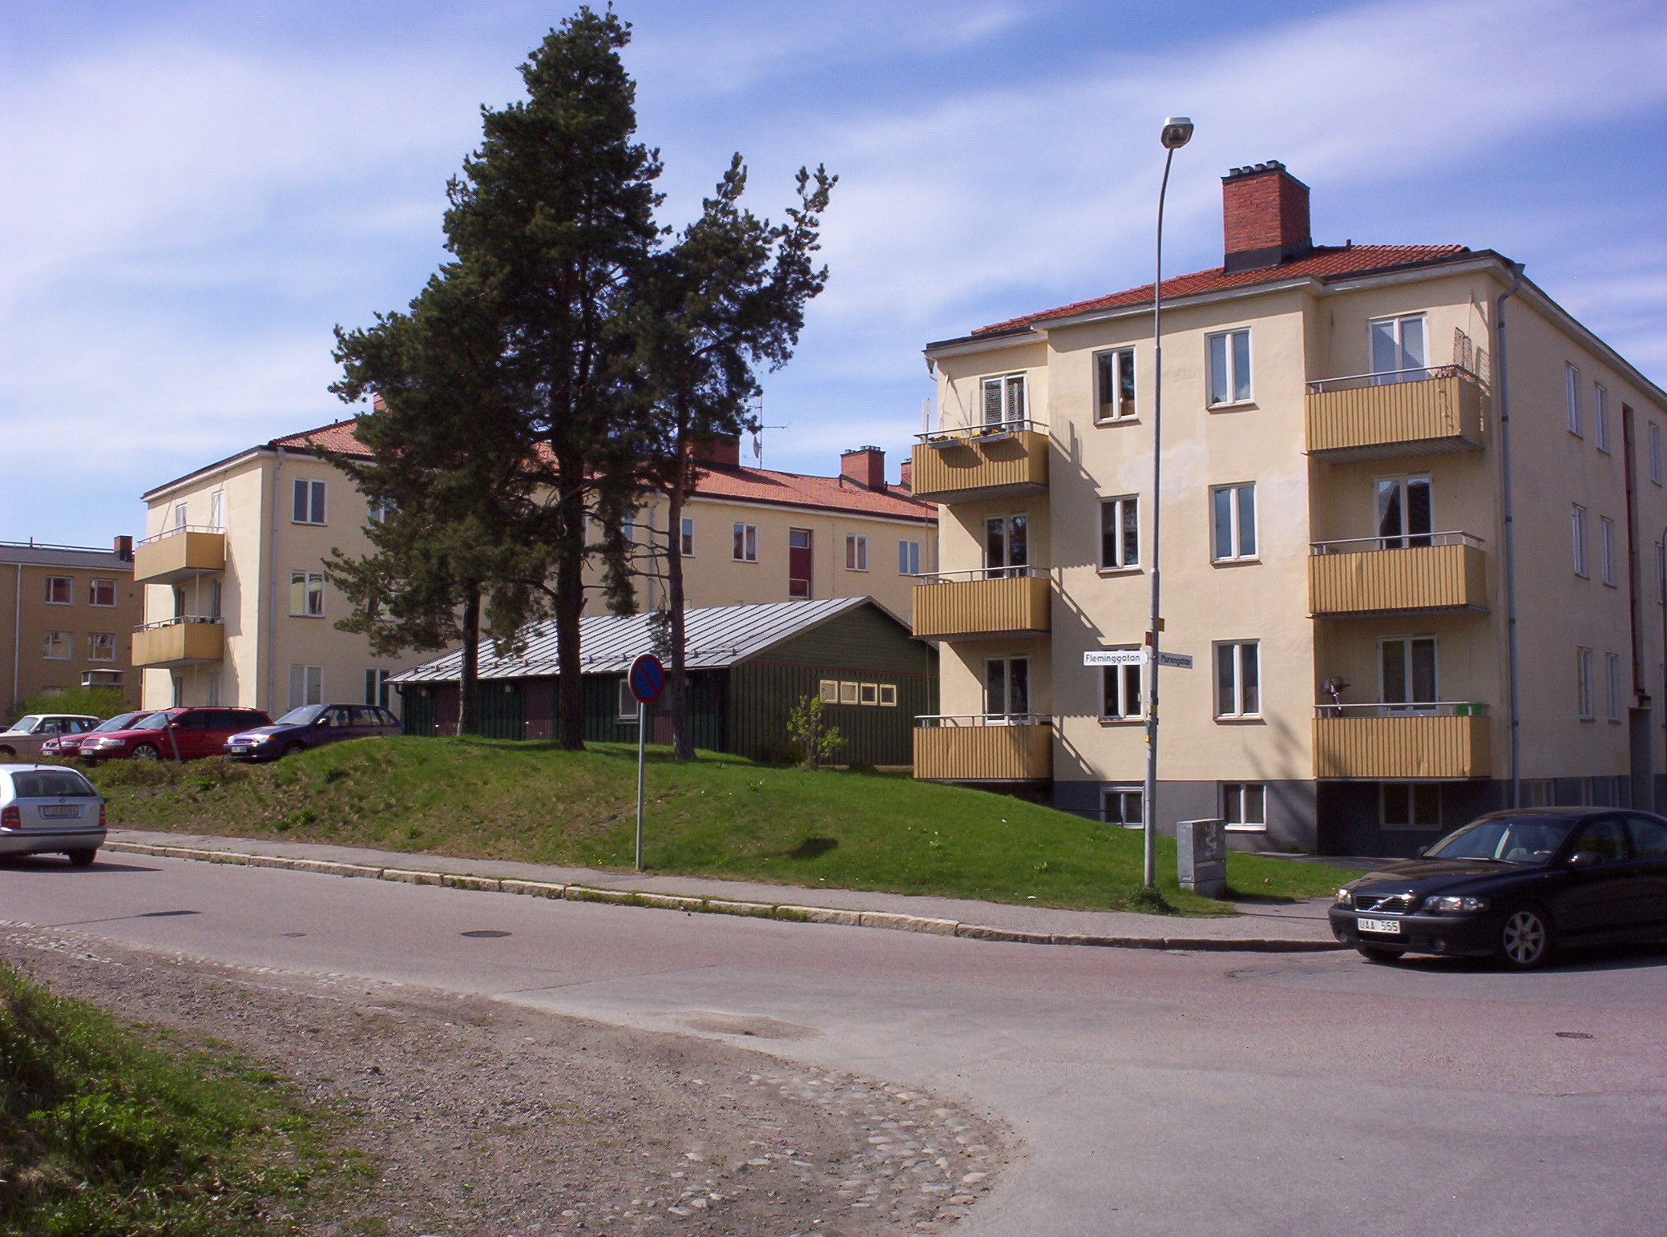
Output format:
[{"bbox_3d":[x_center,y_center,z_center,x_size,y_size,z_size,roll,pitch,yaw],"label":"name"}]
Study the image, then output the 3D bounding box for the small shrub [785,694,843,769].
[{"bbox_3d":[-0.412,2.416,36.426,1.291,1.562,1.250,0,-5,0],"label":"small shrub"}]

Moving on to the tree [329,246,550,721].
[{"bbox_3d":[-7.289,-2.246,31.800,4.052,8.955,3.900,0,-5,0],"label":"tree"}]

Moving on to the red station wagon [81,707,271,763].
[{"bbox_3d":[-15.983,3.016,42.697,1.770,1.450,4.600,-3,-6,34],"label":"red station wagon"}]

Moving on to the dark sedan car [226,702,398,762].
[{"bbox_3d":[-12.617,2.806,42.113,1.690,1.470,4.350,-3,-6,30],"label":"dark sedan car"}]

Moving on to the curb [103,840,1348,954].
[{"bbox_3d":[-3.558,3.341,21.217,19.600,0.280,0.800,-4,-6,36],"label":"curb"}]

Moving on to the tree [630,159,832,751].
[{"bbox_3d":[-1.684,-2.751,28.632,3.432,10.111,3.400,0,-5,0],"label":"tree"}]

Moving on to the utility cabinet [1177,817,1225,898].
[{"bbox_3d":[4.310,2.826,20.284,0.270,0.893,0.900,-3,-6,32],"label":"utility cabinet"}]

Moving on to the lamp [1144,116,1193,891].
[{"bbox_3d":[3.903,-1.363,20.126,0.330,9.124,0.800,3,-6,-30],"label":"lamp"}]

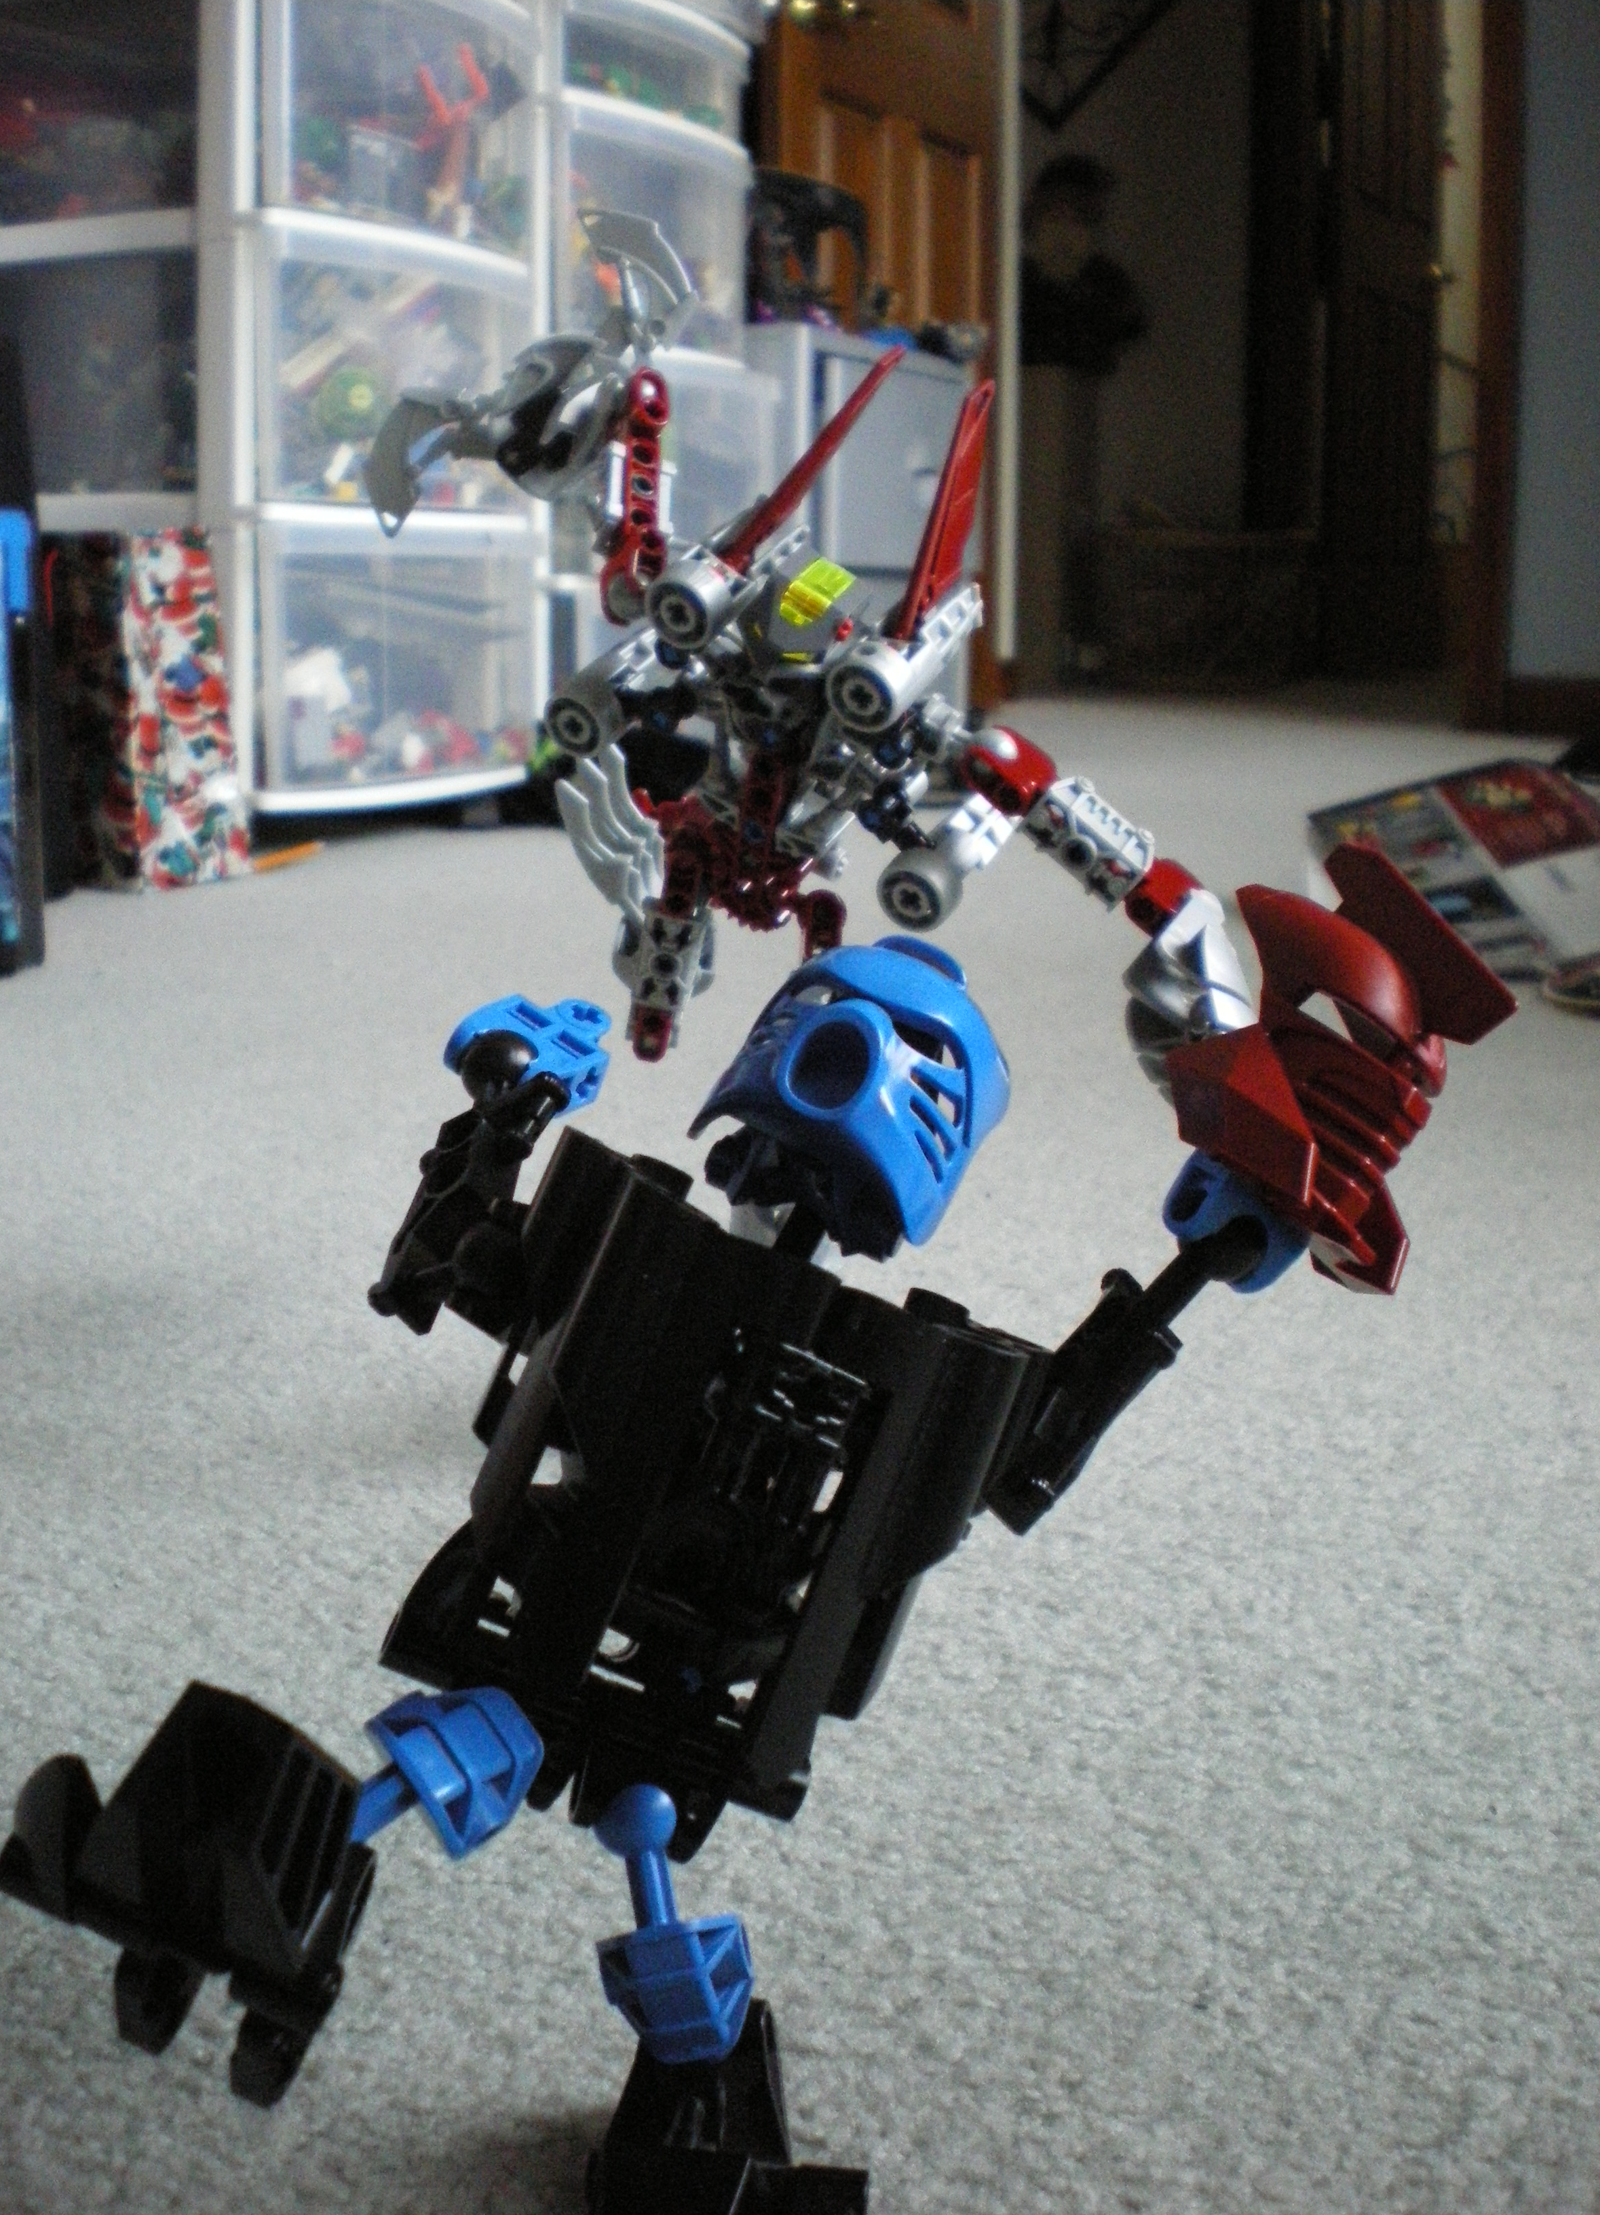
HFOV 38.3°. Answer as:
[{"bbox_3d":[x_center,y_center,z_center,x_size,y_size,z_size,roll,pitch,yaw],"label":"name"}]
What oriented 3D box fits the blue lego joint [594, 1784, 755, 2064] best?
[{"bbox_3d":[-0.017,0.102,0.288,0.017,0.036,0.015,-11,-7,-18],"label":"blue lego joint"}]

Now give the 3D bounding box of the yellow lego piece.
[{"bbox_3d":[0.004,-0.116,0.520,0.010,0.009,0.017,21,60,25],"label":"yellow lego piece"}]

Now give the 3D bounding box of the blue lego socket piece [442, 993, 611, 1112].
[{"bbox_3d":[-0.035,-0.006,0.301,0.017,0.009,0.025,35,41,27],"label":"blue lego socket piece"}]

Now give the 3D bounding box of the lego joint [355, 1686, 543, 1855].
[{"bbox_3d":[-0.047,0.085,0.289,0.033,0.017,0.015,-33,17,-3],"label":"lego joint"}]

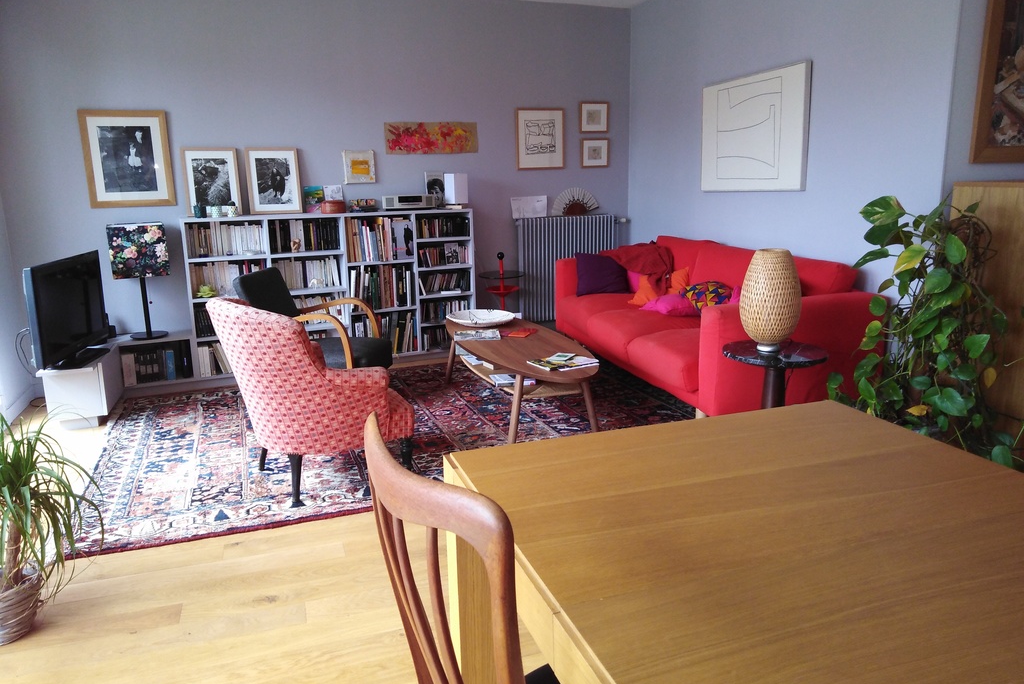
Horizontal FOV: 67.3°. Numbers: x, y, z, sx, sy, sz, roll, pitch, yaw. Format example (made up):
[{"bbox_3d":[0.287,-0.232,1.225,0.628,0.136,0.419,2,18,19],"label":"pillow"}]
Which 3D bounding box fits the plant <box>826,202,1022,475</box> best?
[{"bbox_3d":[1.623,0.018,3.024,0.620,1.130,0.580,-5,13,-17],"label":"plant"}]

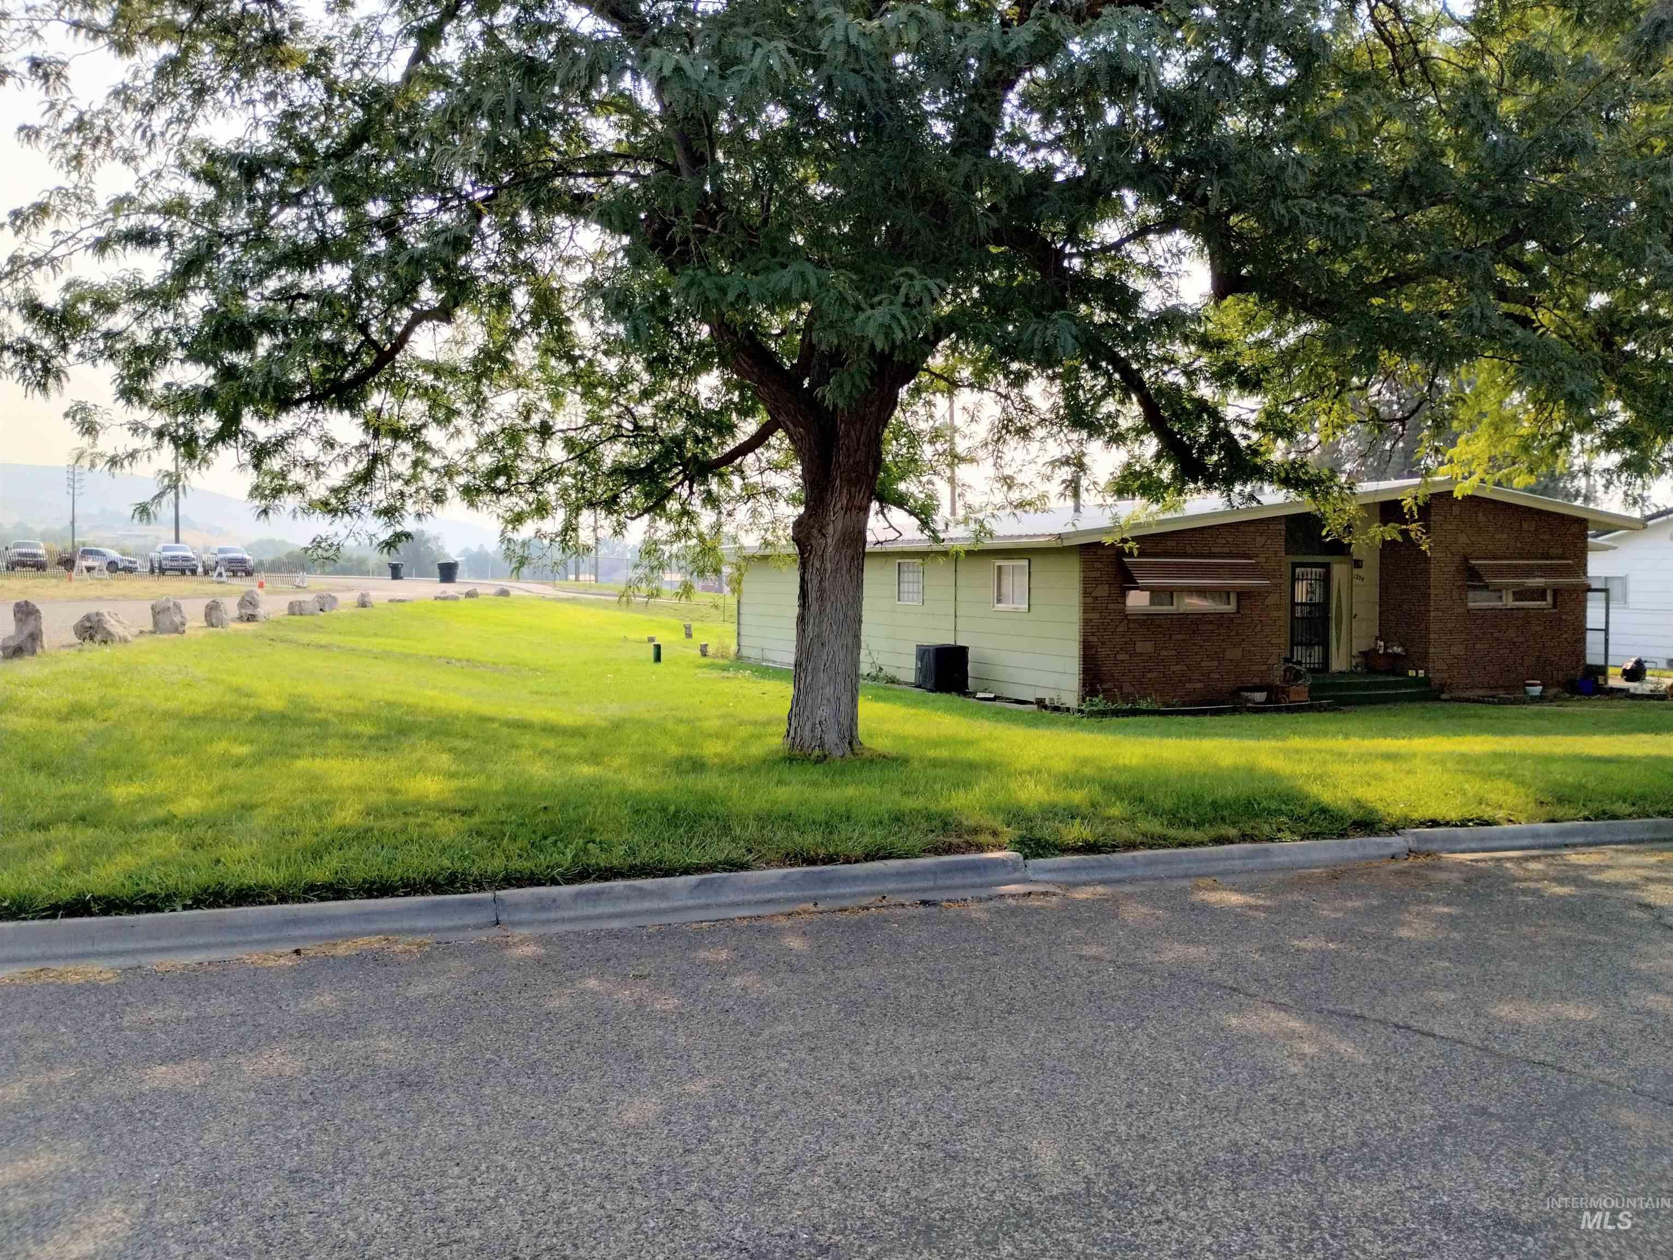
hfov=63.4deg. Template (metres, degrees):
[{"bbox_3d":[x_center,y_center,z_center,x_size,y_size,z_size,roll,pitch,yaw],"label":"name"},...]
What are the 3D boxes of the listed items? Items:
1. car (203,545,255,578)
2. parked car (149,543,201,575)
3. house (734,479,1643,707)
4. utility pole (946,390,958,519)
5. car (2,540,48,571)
[{"bbox_3d":[-38.970,-4.388,87.000,2.000,1.920,5.700,-1,3,-34],"label":"car"},{"bbox_3d":[-41.777,-4.428,85.500,2.020,1.930,5.700,-1,3,-33],"label":"parked car"},{"bbox_3d":[6.612,-1.118,31.010,14.090,3.920,15.090,-1,3,-26],"label":"house"},{"bbox_3d":[5.499,-6.878,64.000,0.300,10.200,0.300,0,2,0],"label":"utility pole"},{"bbox_3d":[-50.779,-4.631,85.000,2.000,1.920,5.500,-1,3,-34],"label":"car"}]

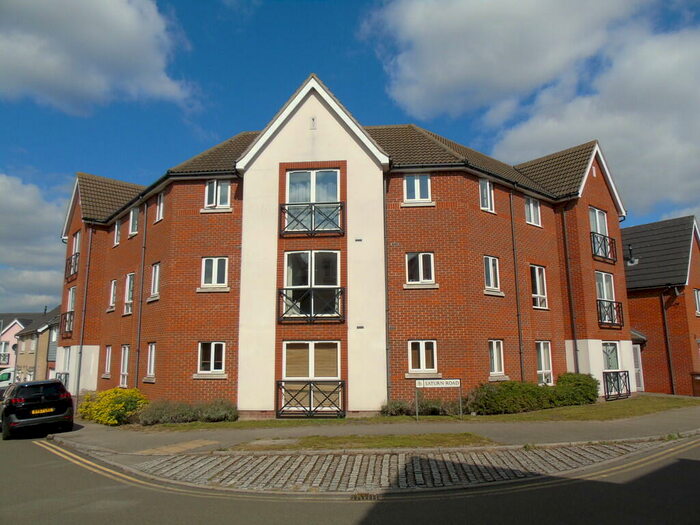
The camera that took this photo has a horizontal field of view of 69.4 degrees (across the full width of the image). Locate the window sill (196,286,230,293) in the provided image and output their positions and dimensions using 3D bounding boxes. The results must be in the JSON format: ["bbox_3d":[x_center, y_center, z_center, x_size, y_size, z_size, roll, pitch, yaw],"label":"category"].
[{"bbox_3d":[-4.459,0.920,16.635,1.125,0.144,0.150,-1,-10,4],"label":"window sill"}]

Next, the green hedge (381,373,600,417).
[{"bbox_3d":[4.938,4.199,16.187,8.066,1.020,1.726,4,-11,-25],"label":"green hedge"}]

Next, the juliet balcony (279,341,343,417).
[{"bbox_3d":[-1.178,3.530,15.241,2.030,2.270,0.220,-1,-10,4],"label":"juliet balcony"}]

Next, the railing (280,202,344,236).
[{"bbox_3d":[-1.170,-1.305,15.911,2.010,1.110,0.170,-1,-10,4],"label":"railing"}]

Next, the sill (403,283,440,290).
[{"bbox_3d":[2.271,0.769,16.097,1.110,0.150,0.140,-1,-10,4],"label":"sill"}]

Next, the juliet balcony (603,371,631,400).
[{"bbox_3d":[10.607,4.853,19.960,2.000,1.070,0.170,8,-13,-40],"label":"juliet balcony"}]

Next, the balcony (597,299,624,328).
[{"bbox_3d":[10.595,2.148,20.458,2.000,1.100,0.170,8,-13,-40],"label":"balcony"}]

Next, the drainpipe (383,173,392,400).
[{"bbox_3d":[1.195,0.851,16.136,0.095,7.520,0.095,-1,-10,4],"label":"drainpipe"}]

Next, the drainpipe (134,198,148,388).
[{"bbox_3d":[-7.585,1.601,18.330,0.100,7.880,0.090,8,-13,-40],"label":"drainpipe"}]

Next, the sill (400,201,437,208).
[{"bbox_3d":[2.255,-1.870,16.585,1.148,0.146,0.150,-1,-10,4],"label":"sill"}]

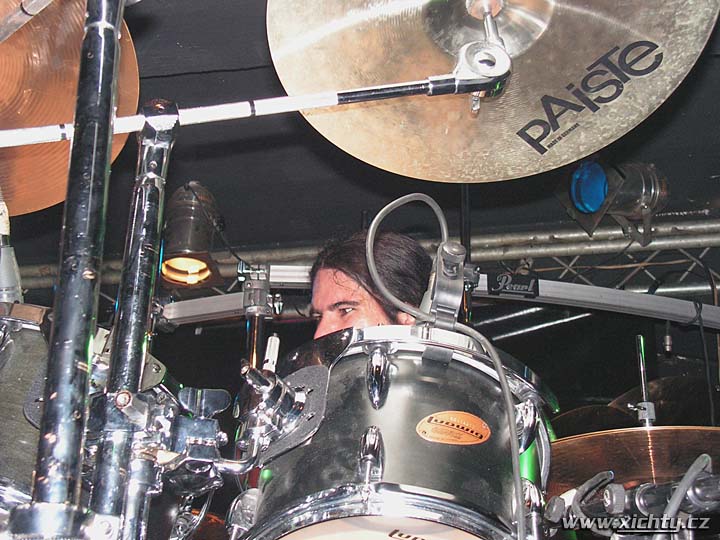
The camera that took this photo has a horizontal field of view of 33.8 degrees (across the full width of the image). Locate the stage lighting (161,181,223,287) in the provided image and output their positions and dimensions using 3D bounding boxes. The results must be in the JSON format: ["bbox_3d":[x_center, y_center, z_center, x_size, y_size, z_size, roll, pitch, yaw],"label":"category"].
[{"bbox_3d":[-0.643,-0.146,4.500,0.280,0.390,0.310,4,-31,-8],"label":"stage lighting"}]

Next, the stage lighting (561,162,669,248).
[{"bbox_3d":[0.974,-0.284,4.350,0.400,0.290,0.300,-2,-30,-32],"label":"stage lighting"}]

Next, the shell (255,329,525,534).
[{"bbox_3d":[0.044,0.248,1.301,0.325,0.215,0.325,5,-40,2],"label":"shell"}]

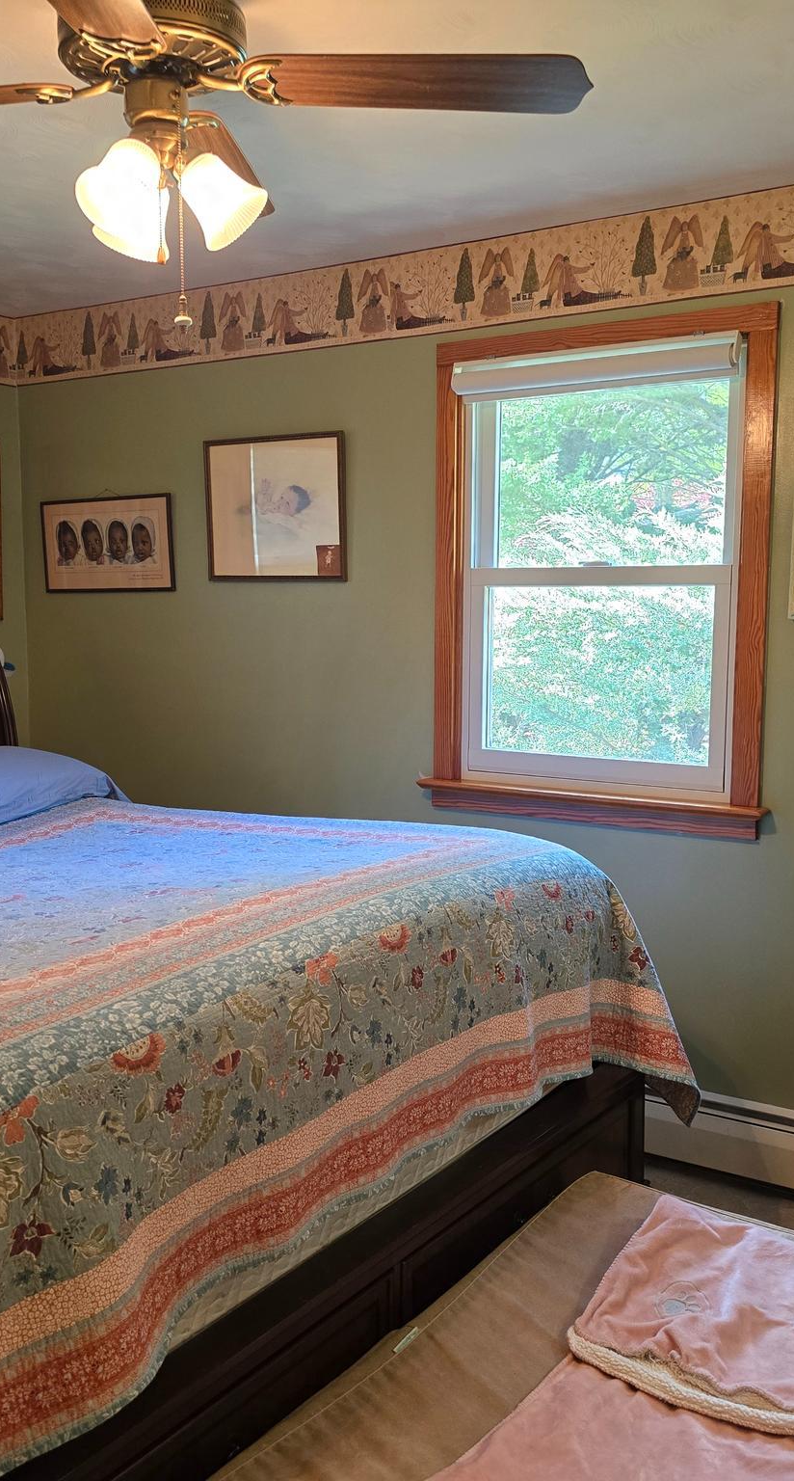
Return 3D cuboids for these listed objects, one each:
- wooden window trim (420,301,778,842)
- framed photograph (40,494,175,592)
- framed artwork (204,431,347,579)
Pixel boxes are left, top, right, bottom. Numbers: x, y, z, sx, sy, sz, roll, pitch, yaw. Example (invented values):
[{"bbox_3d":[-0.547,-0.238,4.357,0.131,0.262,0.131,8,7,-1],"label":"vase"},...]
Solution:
[{"bbox_3d":[0.504,-0.424,3.449,1.021,1.296,0.080,4,7,33],"label":"wooden window trim"},{"bbox_3d":[-0.966,-0.654,4.406,0.603,0.309,0.025,4,7,33],"label":"framed photograph"},{"bbox_3d":[-0.367,-0.705,4.005,0.535,0.432,0.025,4,7,33],"label":"framed artwork"}]

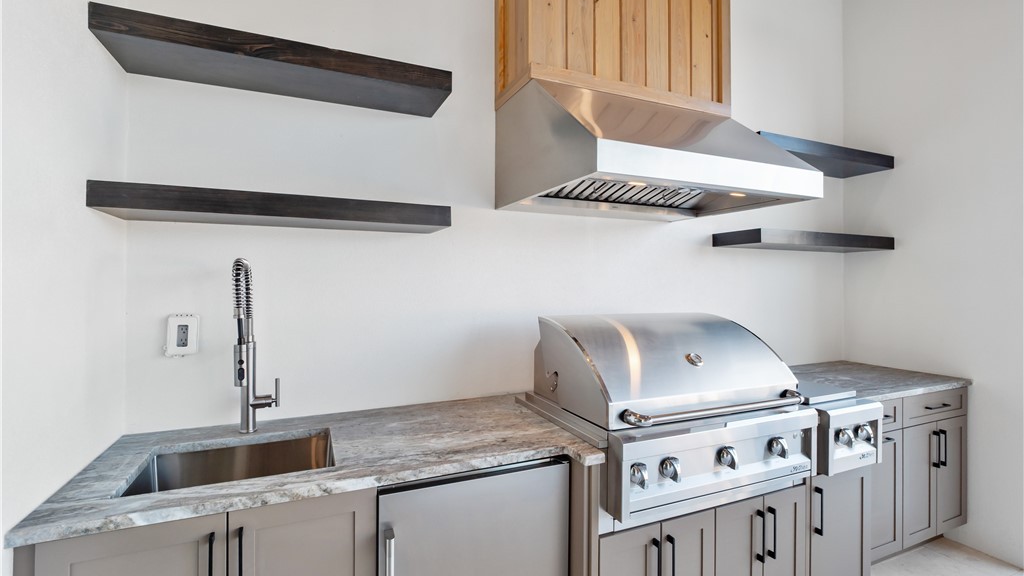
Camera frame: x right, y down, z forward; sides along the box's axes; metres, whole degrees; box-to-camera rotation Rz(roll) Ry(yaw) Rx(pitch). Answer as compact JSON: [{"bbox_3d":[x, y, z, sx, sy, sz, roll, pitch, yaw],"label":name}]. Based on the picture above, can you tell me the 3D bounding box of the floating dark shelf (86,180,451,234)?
[{"bbox_3d":[-0.812,-0.281,1.554,1.094,0.076,0.286,0,0,-22],"label":"floating dark shelf"}]

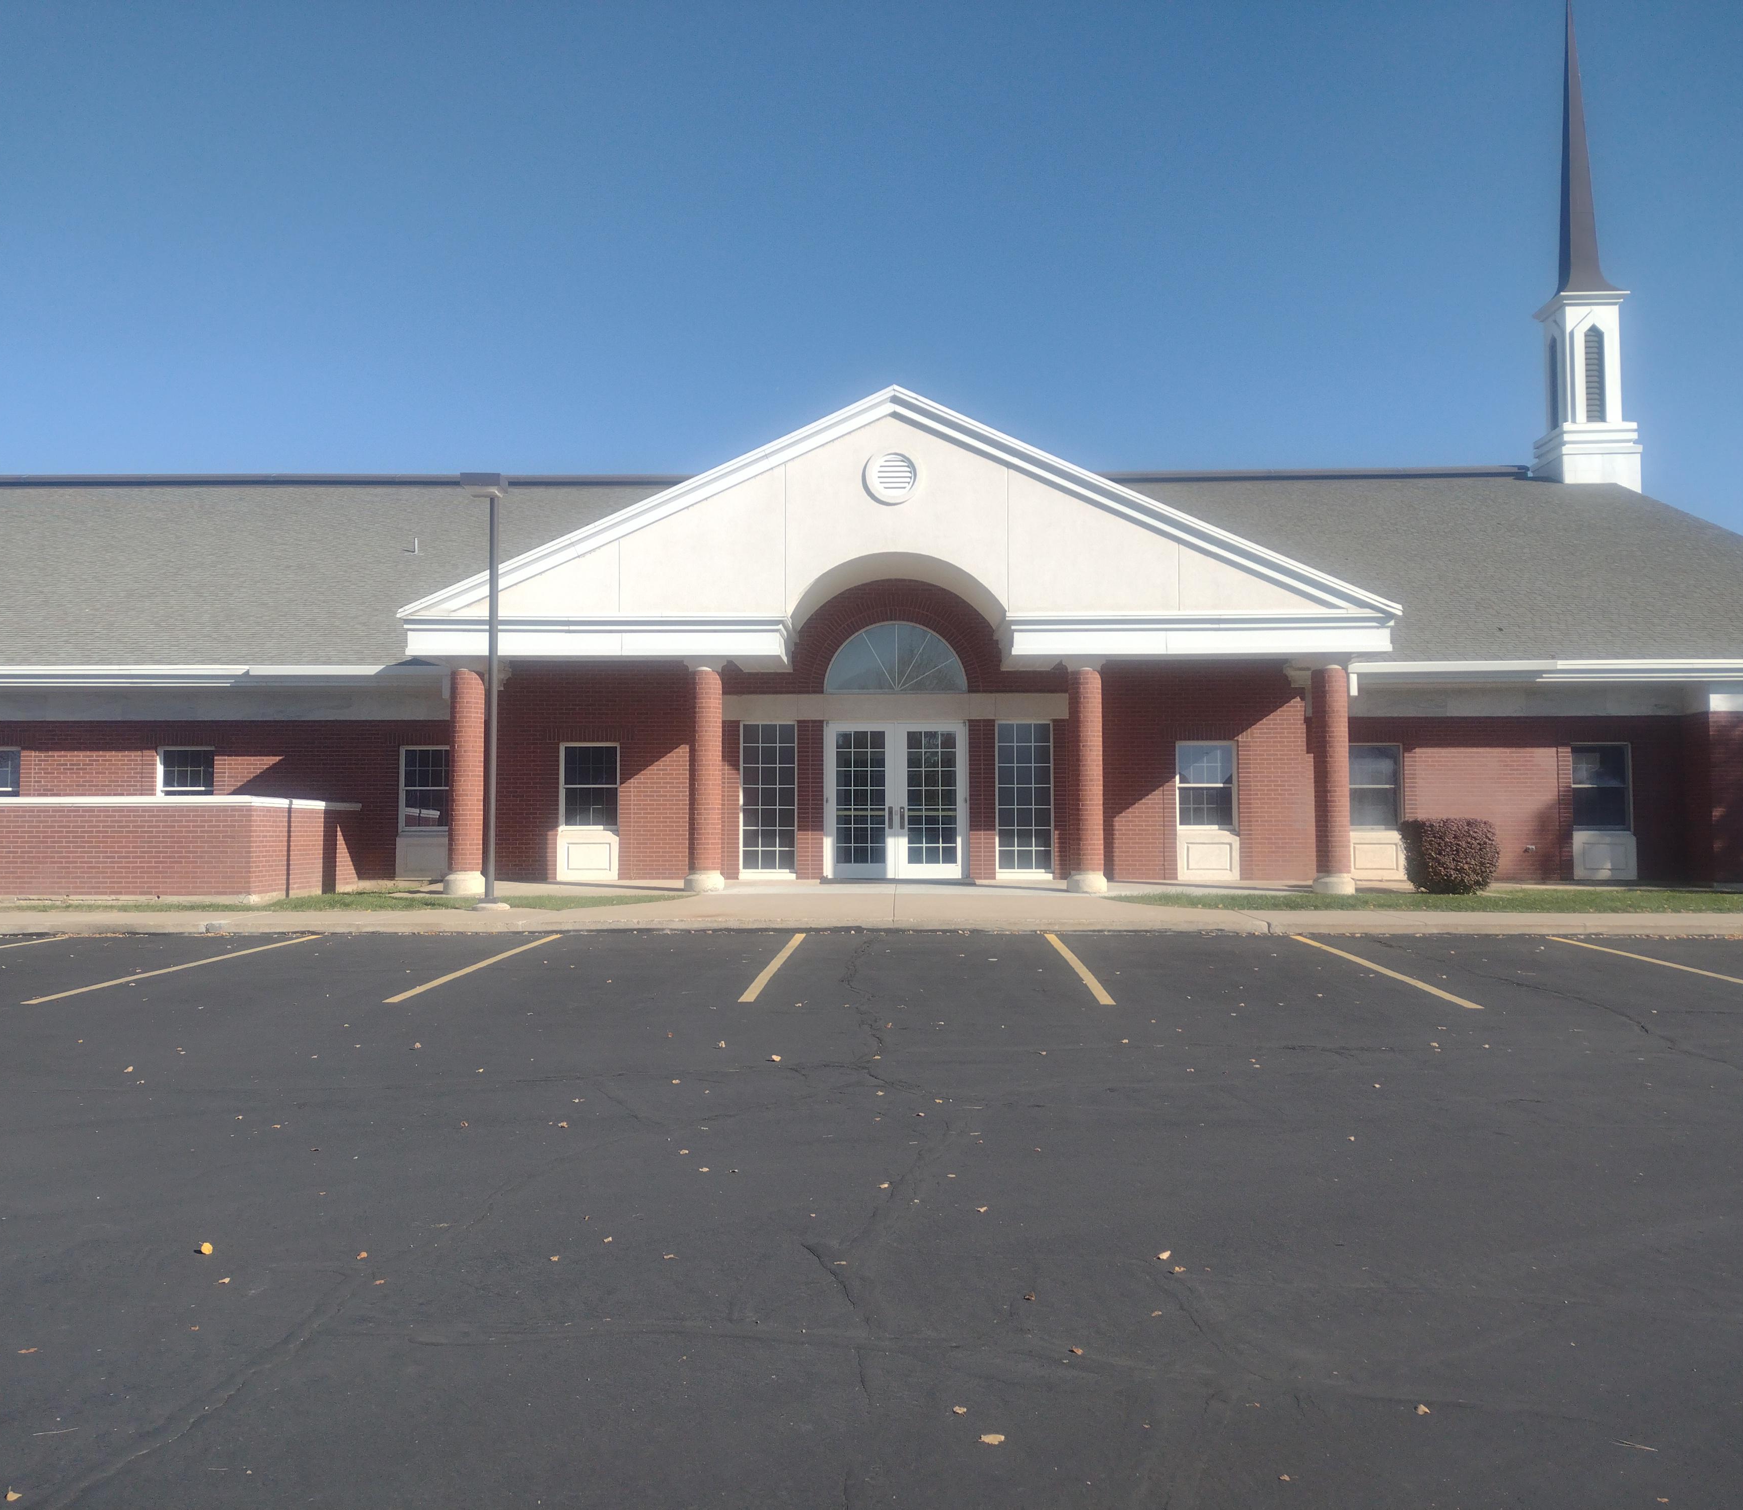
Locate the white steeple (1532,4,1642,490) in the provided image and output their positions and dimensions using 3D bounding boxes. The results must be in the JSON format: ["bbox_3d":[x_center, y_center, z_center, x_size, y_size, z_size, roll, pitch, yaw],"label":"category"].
[{"bbox_3d":[17.369,-12.848,38.477,1.869,13.332,1.869,0,-3,2],"label":"white steeple"}]

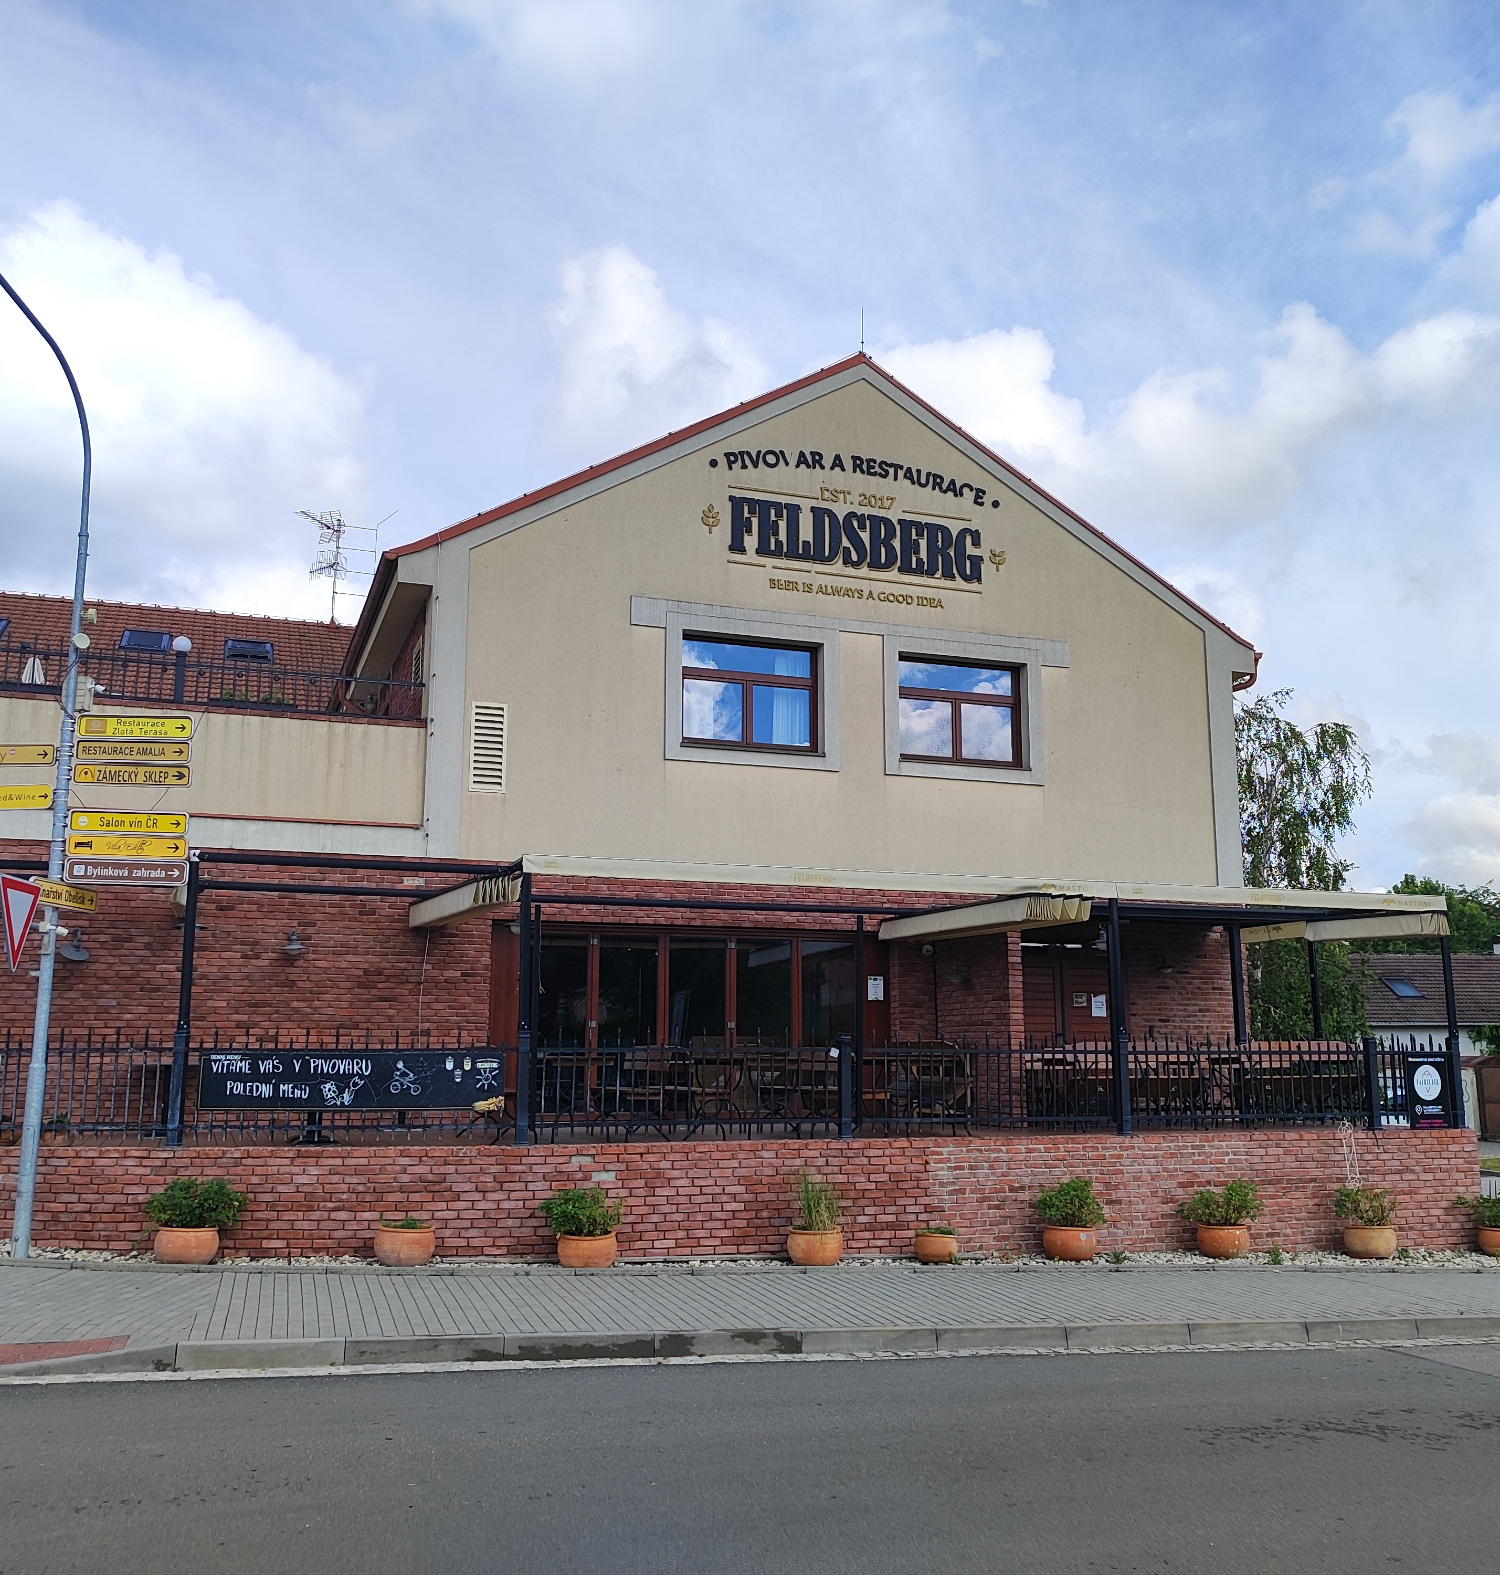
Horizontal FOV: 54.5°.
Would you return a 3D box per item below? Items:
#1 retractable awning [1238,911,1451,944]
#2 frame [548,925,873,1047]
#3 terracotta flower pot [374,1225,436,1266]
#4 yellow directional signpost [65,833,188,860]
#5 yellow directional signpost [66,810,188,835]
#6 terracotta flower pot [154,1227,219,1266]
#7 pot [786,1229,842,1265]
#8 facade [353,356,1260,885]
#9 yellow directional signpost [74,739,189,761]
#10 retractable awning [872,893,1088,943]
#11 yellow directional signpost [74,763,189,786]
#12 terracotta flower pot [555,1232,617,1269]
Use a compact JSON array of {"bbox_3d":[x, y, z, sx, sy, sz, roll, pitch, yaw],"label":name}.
[{"bbox_3d":[7.212,1.785,18.038,0.303,0.253,3.737,4,-10,-19],"label":"retractable awning"},{"bbox_3d":[-0.570,2.833,17.526,4.450,2.280,0.200,4,-11,-19],"label":"frame"},{"bbox_3d":[-2.850,3.784,12.016,0.514,0.300,0.514,3,-11,-17],"label":"terracotta flower pot"},{"bbox_3d":[-5.299,0.510,12.402,0.975,0.197,0.040,2,-10,-10],"label":"yellow directional signpost"},{"bbox_3d":[-5.260,0.299,12.325,0.955,0.195,0.040,2,-10,-9],"label":"yellow directional signpost"},{"bbox_3d":[-4.565,3.711,11.795,0.532,0.300,0.532,3,-11,-17],"label":"terracotta flower pot"},{"bbox_3d":[0.582,4.066,12.920,0.492,0.297,0.492,0,-9,0],"label":"pot"},{"bbox_3d":[1.427,-2.341,19.518,12.423,7.120,1.010,4,-10,-19],"label":"facade"},{"bbox_3d":[-5.301,-0.307,12.539,0.975,0.197,0.040,1,-9,-4],"label":"yellow directional signpost"},{"bbox_3d":[2.549,1.542,16.390,0.800,0.270,3.400,4,-11,-19],"label":"retractable awning"},{"bbox_3d":[-5.260,-0.105,12.398,0.955,0.195,0.040,2,-10,-9],"label":"yellow directional signpost"},{"bbox_3d":[-1.372,3.913,12.330,0.503,0.255,0.503,0,-9,0],"label":"terracotta flower pot"}]

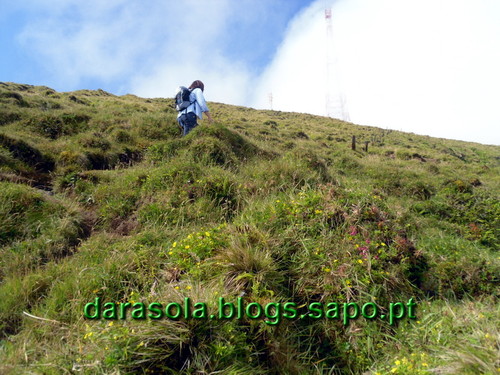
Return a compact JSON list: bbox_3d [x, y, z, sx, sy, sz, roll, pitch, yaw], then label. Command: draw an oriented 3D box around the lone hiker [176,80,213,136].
[{"bbox_3d":[-0.930,-1.100,6.800,0.640,1.500,0.540,10,-17,-40],"label":"lone hiker"}]

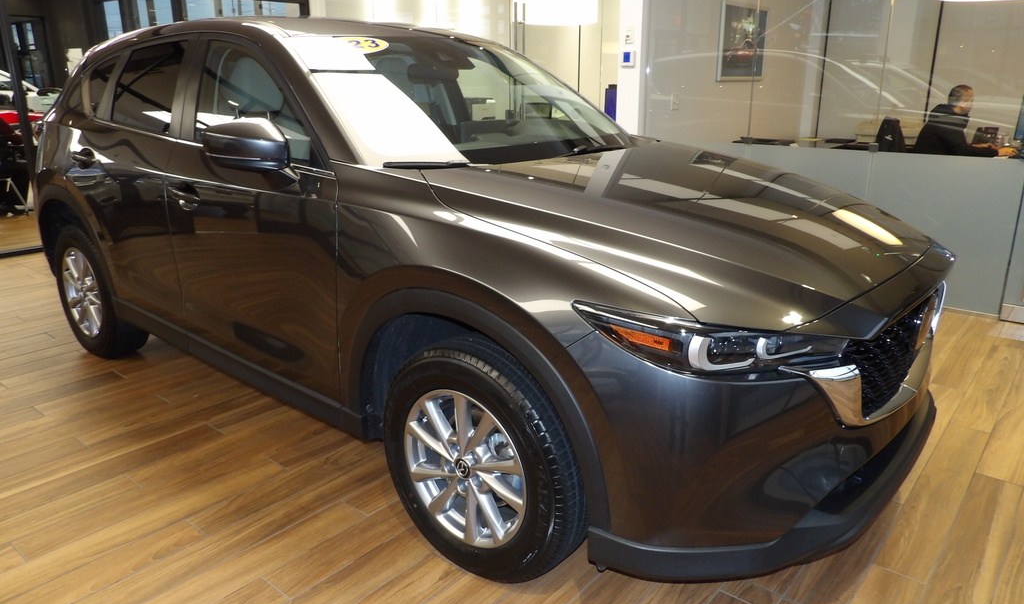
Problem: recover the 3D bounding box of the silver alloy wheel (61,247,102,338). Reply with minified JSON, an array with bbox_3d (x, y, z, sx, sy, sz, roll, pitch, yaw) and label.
[{"bbox_3d":[-2.160,-0.066,3.714,0.472,0.472,0.170,14,22,38],"label":"silver alloy wheel"}]

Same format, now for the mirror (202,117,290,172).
[{"bbox_3d":[-0.819,-0.493,2.222,0.160,0.170,0.220,14,22,38],"label":"mirror"}]

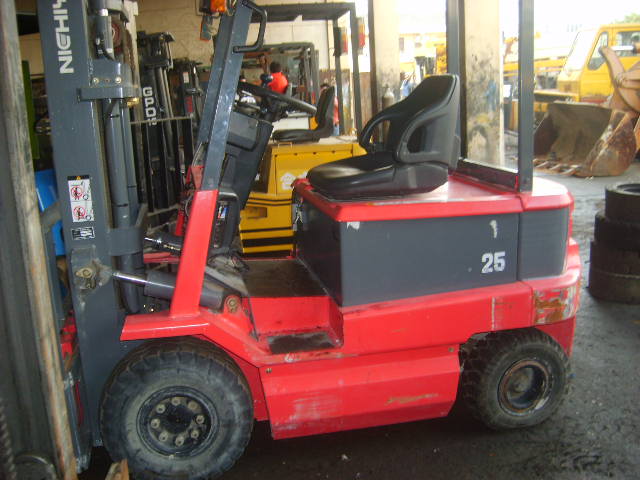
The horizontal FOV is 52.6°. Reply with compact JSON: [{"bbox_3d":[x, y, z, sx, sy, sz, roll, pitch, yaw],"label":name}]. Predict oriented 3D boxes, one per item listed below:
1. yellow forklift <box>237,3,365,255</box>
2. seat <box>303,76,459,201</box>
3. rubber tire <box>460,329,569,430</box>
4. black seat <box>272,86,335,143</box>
[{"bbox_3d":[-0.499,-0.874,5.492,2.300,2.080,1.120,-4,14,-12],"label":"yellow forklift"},{"bbox_3d":[0.284,-0.505,3.143,0.660,0.525,0.500,-5,13,-11],"label":"seat"},{"bbox_3d":[0.892,0.632,2.974,0.460,0.460,0.180,-5,13,-11],"label":"rubber tire"},{"bbox_3d":[-0.140,-1.065,5.557,0.550,0.460,0.480,-4,13,-7],"label":"black seat"}]

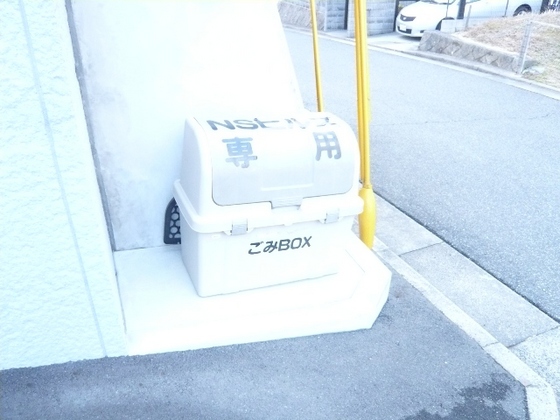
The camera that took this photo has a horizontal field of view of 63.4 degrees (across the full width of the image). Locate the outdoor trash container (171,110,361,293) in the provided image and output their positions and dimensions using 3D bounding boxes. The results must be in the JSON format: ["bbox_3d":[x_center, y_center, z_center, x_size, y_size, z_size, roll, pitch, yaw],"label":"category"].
[{"bbox_3d":[-0.083,-0.053,2.373,0.875,0.795,0.577,-7,26,-23],"label":"outdoor trash container"}]

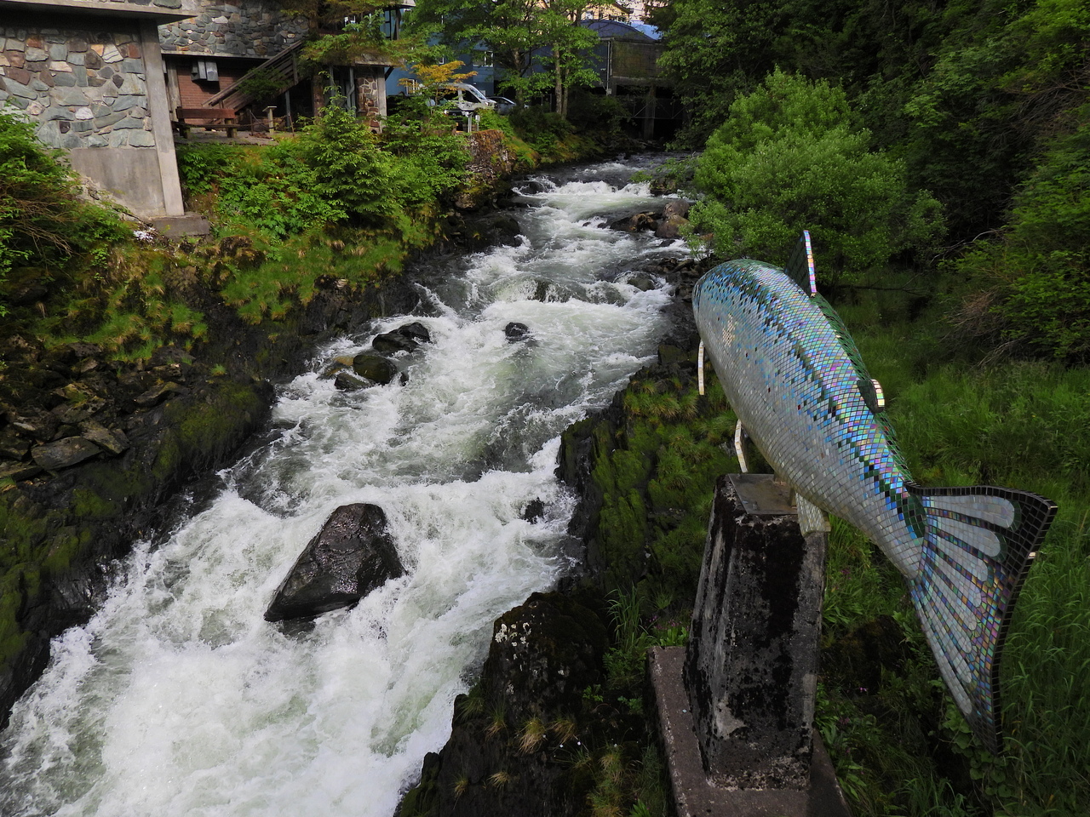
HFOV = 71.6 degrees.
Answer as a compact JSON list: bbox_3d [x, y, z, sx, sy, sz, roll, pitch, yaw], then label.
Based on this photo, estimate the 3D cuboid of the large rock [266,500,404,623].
[{"bbox_3d":[-2.190,1.500,7.840,1.320,0.950,0.980,-5,18,-17],"label":"large rock"}]

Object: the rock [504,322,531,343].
[{"bbox_3d":[-0.570,-1.550,15.560,0.530,0.380,0.500,0,17,0],"label":"rock"}]

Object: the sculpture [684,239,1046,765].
[{"bbox_3d":[0.972,-0.235,3.184,0.560,0.970,3.580,1,18,2],"label":"sculpture"}]

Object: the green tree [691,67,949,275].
[{"bbox_3d":[6.660,-5.700,18.500,5.800,5.100,5.400,0,17,0],"label":"green tree"}]

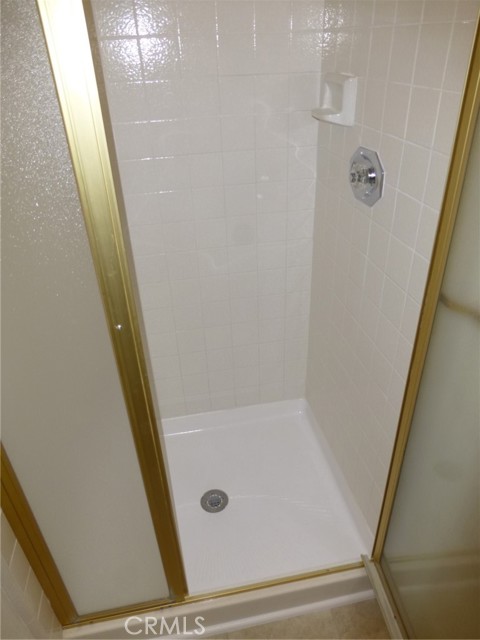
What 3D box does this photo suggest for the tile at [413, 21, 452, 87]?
[{"bbox_3d":[0.369,-0.501,0.840,0.009,0.108,0.108,-7,33,-8],"label":"tile"}]

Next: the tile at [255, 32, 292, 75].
[{"bbox_3d":[0.095,-0.784,1.304,0.107,0.107,0.009,-8,31,-9],"label":"tile"}]

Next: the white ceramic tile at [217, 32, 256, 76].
[{"bbox_3d":[-0.010,-0.770,1.287,0.107,0.107,0.009,-8,31,-9],"label":"white ceramic tile"}]

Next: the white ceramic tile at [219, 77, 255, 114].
[{"bbox_3d":[-0.009,-0.683,1.351,0.108,0.108,0.009,-7,33,-8],"label":"white ceramic tile"}]

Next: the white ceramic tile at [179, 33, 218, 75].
[{"bbox_3d":[-0.117,-0.759,1.269,0.107,0.107,0.009,-8,31,-9],"label":"white ceramic tile"}]

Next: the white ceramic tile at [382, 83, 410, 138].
[{"bbox_3d":[0.349,-0.463,0.981,0.009,0.107,0.107,-8,31,-9],"label":"white ceramic tile"}]

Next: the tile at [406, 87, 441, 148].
[{"bbox_3d":[0.370,-0.407,0.889,0.009,0.107,0.107,-8,31,-9],"label":"tile"}]

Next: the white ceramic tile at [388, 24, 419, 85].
[{"bbox_3d":[0.348,-0.558,0.932,0.009,0.108,0.108,-7,33,-8],"label":"white ceramic tile"}]

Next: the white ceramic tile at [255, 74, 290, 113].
[{"bbox_3d":[0.099,-0.697,1.366,0.108,0.108,0.009,-7,33,-8],"label":"white ceramic tile"}]

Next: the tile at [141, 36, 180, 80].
[{"bbox_3d":[-0.225,-0.746,1.263,0.108,0.108,0.009,-7,33,-8],"label":"tile"}]

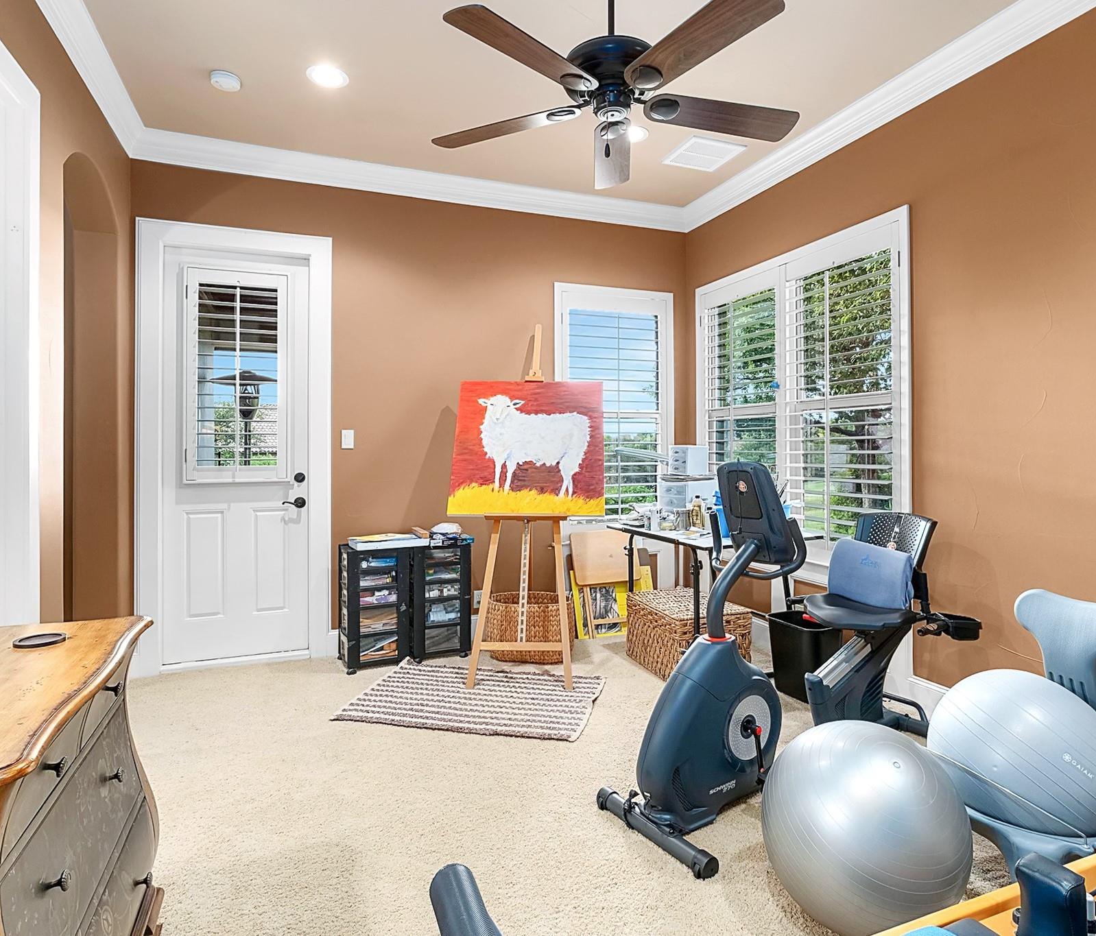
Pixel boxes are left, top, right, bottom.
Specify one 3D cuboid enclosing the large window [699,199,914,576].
[{"bbox_3d":[1.410,-0.404,3.990,0.100,1.737,1.806,0,2,-20],"label":"large window"}]

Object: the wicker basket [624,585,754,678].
[{"bbox_3d":[0.818,0.978,3.906,0.500,0.370,0.670,-1,1,-21],"label":"wicker basket"}]

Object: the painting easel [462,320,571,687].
[{"bbox_3d":[-0.112,0.152,3.962,0.585,2.047,0.950,0,1,5],"label":"painting easel"}]

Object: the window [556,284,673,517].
[{"bbox_3d":[0.494,-0.453,4.784,0.947,1.669,0.100,0,2,-20],"label":"window"}]

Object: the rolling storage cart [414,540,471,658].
[{"bbox_3d":[-0.684,0.819,4.157,0.340,0.695,0.340,-1,1,-23],"label":"rolling storage cart"}]

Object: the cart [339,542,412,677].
[{"bbox_3d":[-1.055,0.830,3.987,0.355,0.685,0.380,-1,2,-29],"label":"cart"}]

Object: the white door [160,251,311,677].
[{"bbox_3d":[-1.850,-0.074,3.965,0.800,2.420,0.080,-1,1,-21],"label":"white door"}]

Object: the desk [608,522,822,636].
[{"bbox_3d":[0.962,0.767,4.057,0.780,0.785,1.140,-1,1,-21],"label":"desk"}]

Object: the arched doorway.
[{"bbox_3d":[-2.209,-0.126,3.073,0.200,2.650,0.920,-1,1,-21],"label":"arched doorway"}]

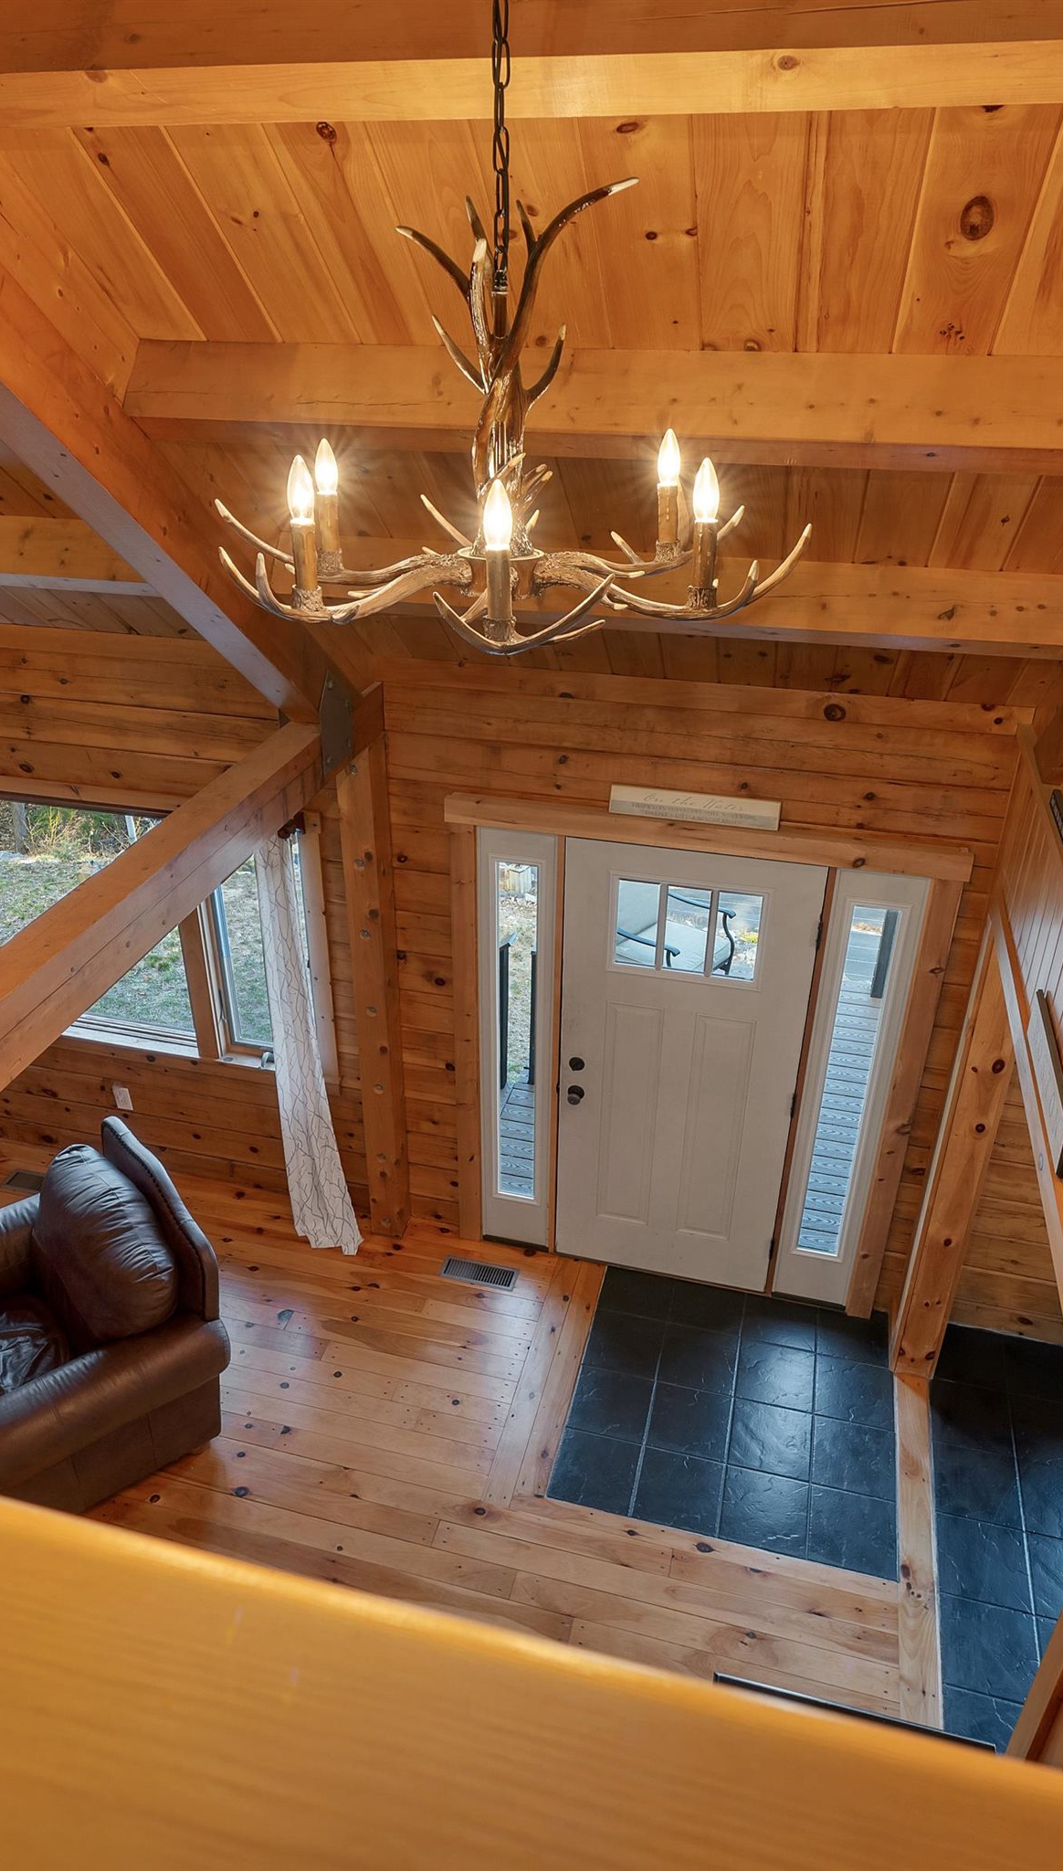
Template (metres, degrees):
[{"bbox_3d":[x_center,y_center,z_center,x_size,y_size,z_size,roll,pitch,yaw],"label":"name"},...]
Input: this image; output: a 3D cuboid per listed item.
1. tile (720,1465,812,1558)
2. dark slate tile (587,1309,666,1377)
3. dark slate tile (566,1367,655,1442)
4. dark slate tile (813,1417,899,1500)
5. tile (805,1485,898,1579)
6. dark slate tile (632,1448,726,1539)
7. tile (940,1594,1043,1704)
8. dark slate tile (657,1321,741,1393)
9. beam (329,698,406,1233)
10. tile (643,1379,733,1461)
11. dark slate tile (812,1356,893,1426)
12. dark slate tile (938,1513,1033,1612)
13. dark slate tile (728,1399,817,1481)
[{"bbox_3d":[0.836,2.061,3.904,0.297,0.013,0.292,7,30,13],"label":"tile"},{"bbox_3d":[0.389,1.696,4.509,0.295,0.012,0.278,7,31,12],"label":"dark slate tile"},{"bbox_3d":[0.320,1.837,4.267,0.295,0.012,0.291,7,31,12],"label":"dark slate tile"},{"bbox_3d":[1.209,1.959,4.088,0.306,0.013,0.297,7,30,13],"label":"dark slate tile"},{"bbox_3d":[1.132,2.098,3.836,0.306,0.013,0.292,7,30,13],"label":"tile"},{"bbox_3d":[0.544,2.019,3.960,0.305,0.012,0.285,7,31,12],"label":"dark slate tile"},{"bbox_3d":[1.469,2.290,3.490,0.292,0.013,0.291,7,30,13],"label":"tile"},{"bbox_3d":[0.684,1.734,4.446,0.305,0.012,0.278,7,31,12],"label":"dark slate tile"},{"bbox_3d":[-0.630,0.316,4.449,0.135,2.420,0.130,7,31,12],"label":"beam"},{"bbox_3d":[0.615,1.875,4.204,0.305,0.012,0.291,7,31,12],"label":"tile"},{"bbox_3d":[1.285,1.819,4.343,0.306,0.013,0.297,7,30,13],"label":"dark slate tile"},{"bbox_3d":[1.551,2.153,3.737,0.291,0.012,0.283,7,31,12],"label":"dark slate tile"},{"bbox_3d":[0.912,1.921,4.157,0.297,0.013,0.297,7,30,13],"label":"dark slate tile"}]

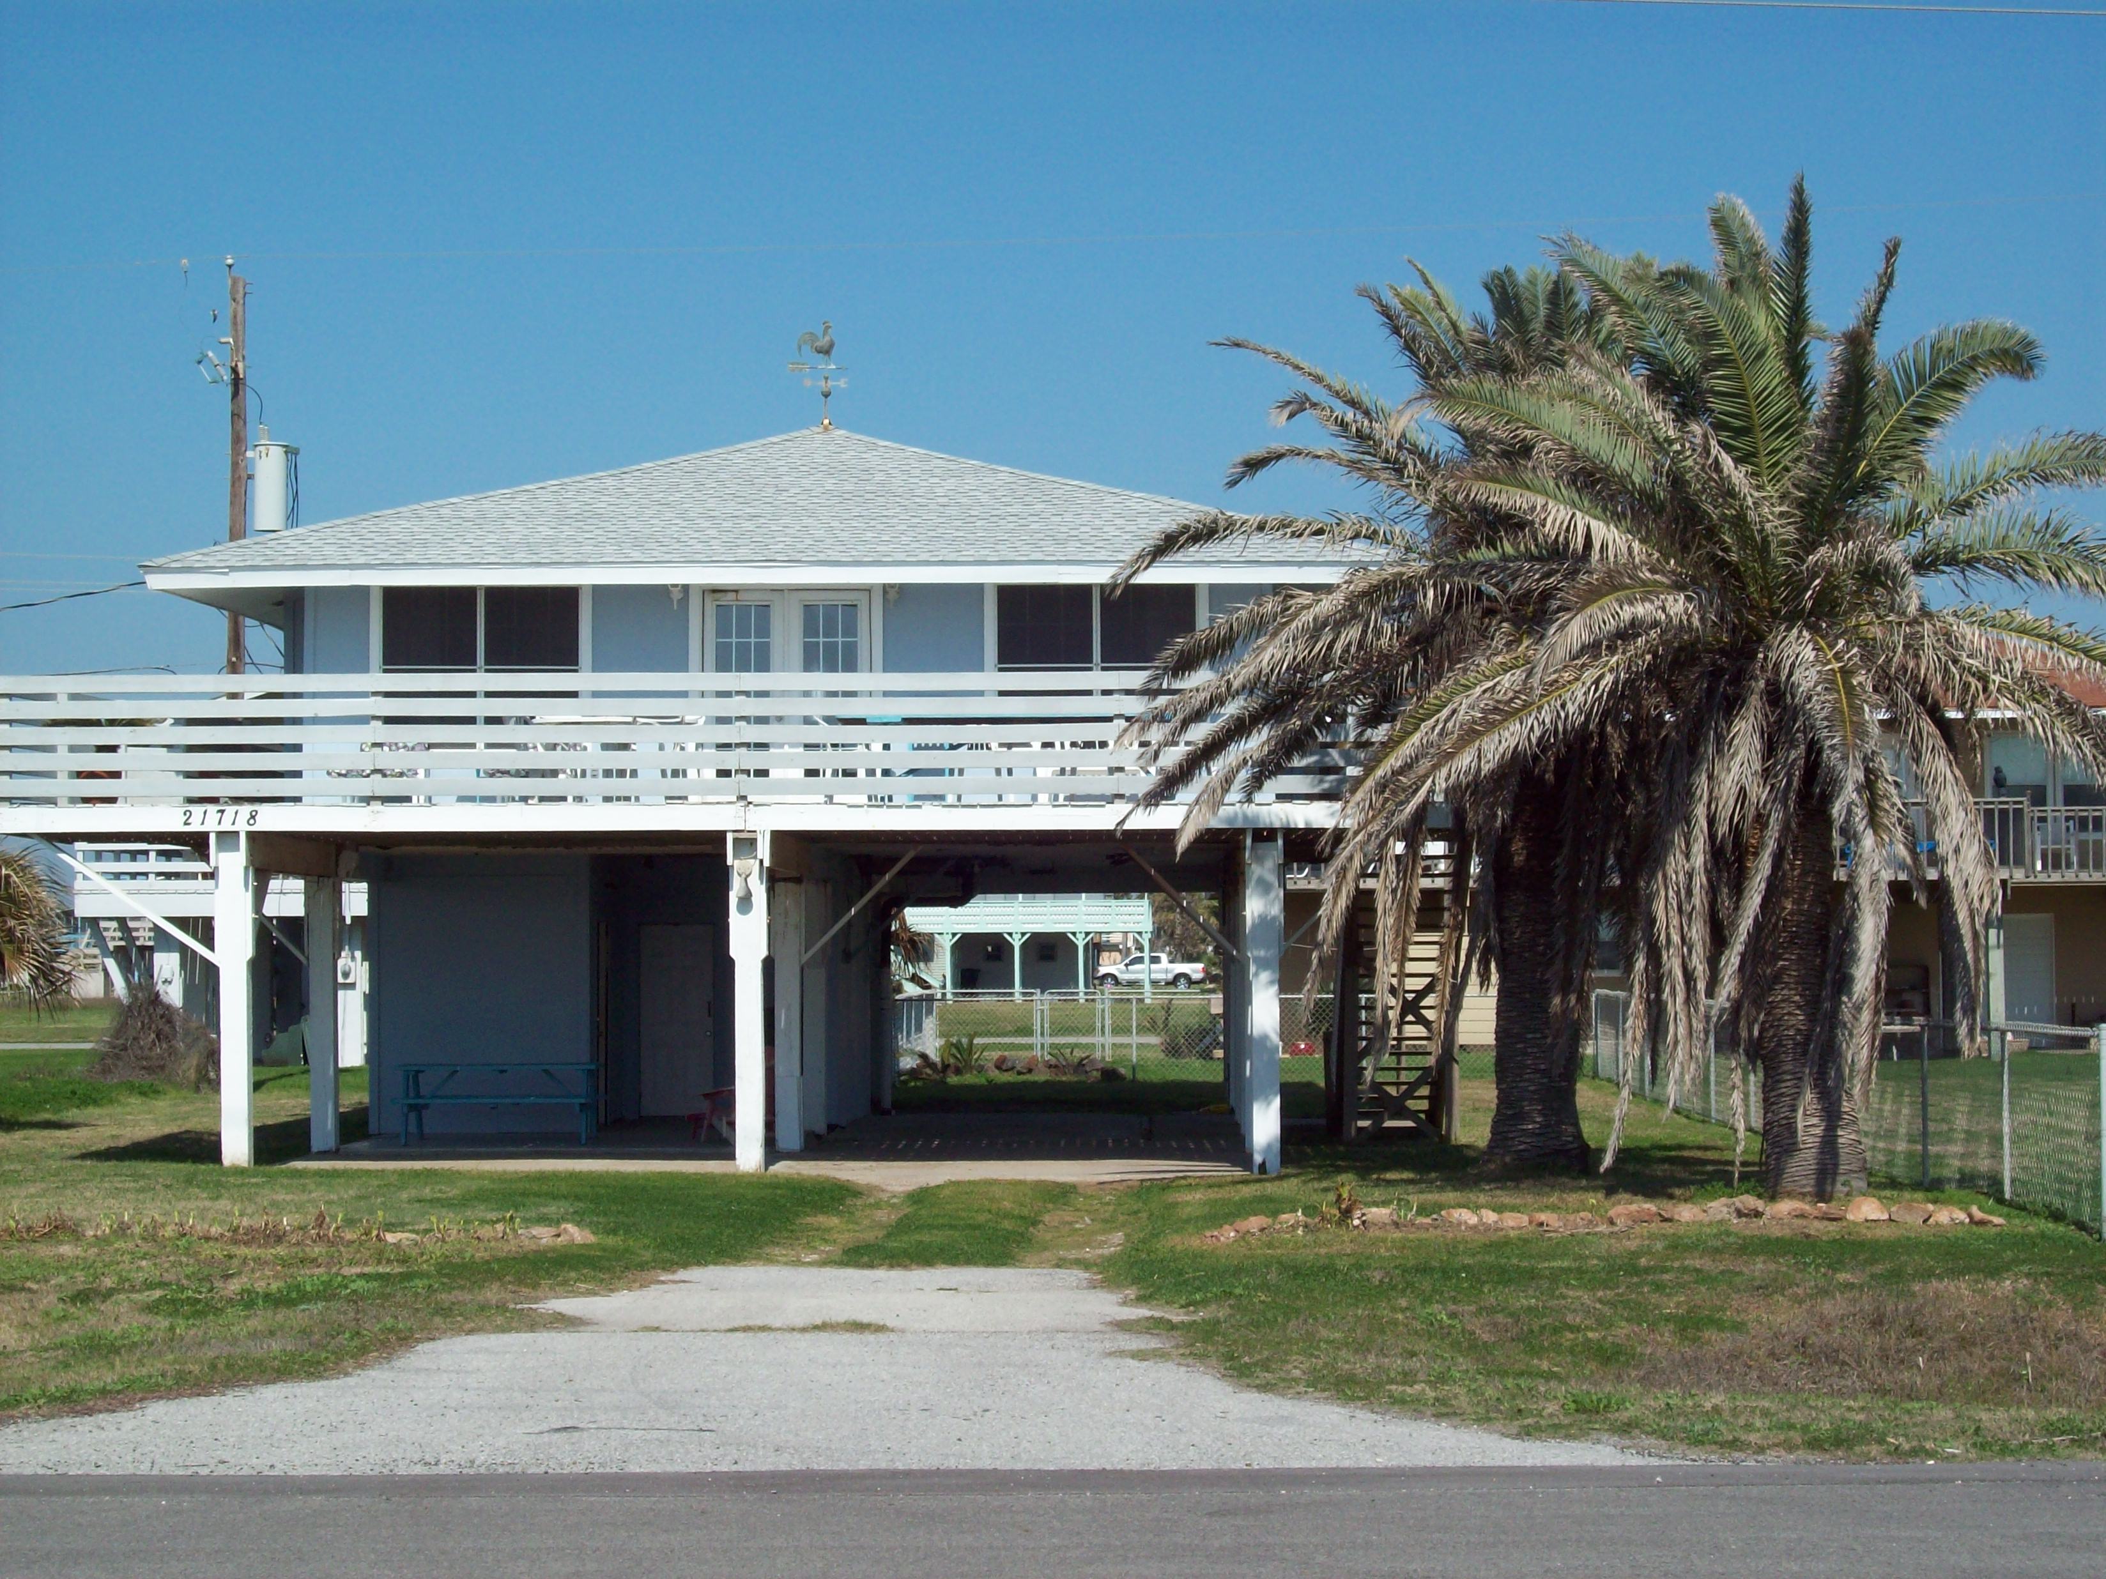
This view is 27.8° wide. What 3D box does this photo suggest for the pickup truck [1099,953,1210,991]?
[{"bbox_3d":[5.013,9.264,217.000,5.800,1.930,2.000,0,-2,2],"label":"pickup truck"}]

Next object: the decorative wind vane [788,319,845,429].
[{"bbox_3d":[-2.476,-4.341,44.500,0.600,1.130,0.420,0,-2,0],"label":"decorative wind vane"}]

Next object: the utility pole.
[{"bbox_3d":[-10.400,-1.415,54.092,0.300,10.600,0.300,0,-2,0],"label":"utility pole"}]

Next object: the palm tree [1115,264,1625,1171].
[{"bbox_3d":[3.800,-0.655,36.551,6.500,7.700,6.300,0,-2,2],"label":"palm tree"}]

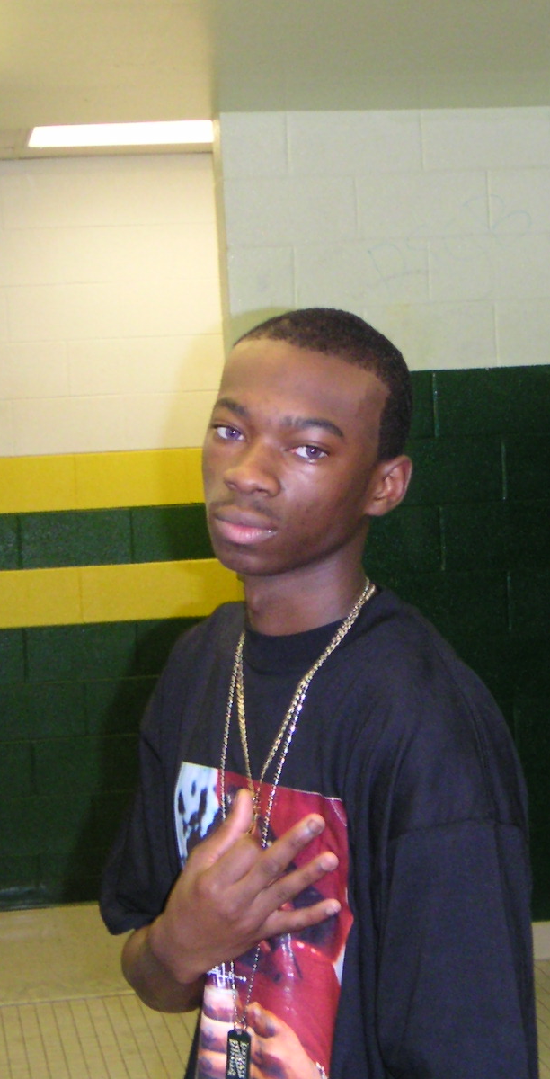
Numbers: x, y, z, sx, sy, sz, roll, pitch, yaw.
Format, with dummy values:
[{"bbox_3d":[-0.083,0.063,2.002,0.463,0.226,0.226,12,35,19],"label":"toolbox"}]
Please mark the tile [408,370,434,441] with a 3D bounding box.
[{"bbox_3d":[0.279,-0.395,6.491,0.400,0.197,0.060,-3,3,-9],"label":"tile"}]

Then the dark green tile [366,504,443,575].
[{"bbox_3d":[0.302,0.015,6.515,0.400,0.198,0.030,-3,3,-9],"label":"dark green tile"}]

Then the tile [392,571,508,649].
[{"bbox_3d":[0.513,0.205,6.558,0.400,0.198,0.030,-3,3,-9],"label":"tile"}]

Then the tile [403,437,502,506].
[{"bbox_3d":[0.488,-0.203,6.501,0.398,0.195,0.050,-3,3,-9],"label":"tile"}]

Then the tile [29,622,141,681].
[{"bbox_3d":[-0.696,0.405,7.846,0.400,0.198,0.030,-3,3,-9],"label":"tile"}]

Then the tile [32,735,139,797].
[{"bbox_3d":[-0.670,0.812,7.814,0.398,0.197,0.050,-3,3,-9],"label":"tile"}]

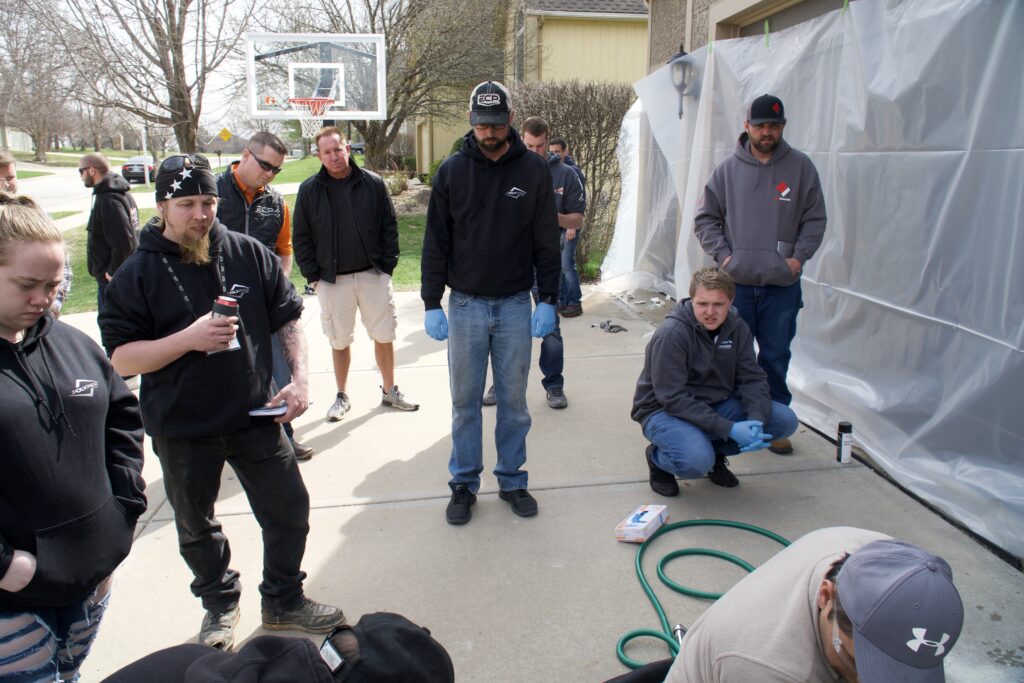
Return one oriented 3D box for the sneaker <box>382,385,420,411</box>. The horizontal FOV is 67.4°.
[{"bbox_3d":[-0.744,0.354,5.048,0.285,0.125,0.105,11,17,39],"label":"sneaker"}]

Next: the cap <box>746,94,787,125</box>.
[{"bbox_3d":[1.176,-1.067,3.549,0.185,0.150,0.270,0,22,0],"label":"cap"}]

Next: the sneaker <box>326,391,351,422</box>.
[{"bbox_3d":[-1.106,0.396,4.899,0.108,0.125,0.285,1,13,2],"label":"sneaker"}]

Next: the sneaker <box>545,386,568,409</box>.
[{"bbox_3d":[0.249,0.316,4.872,0.110,0.120,0.300,-4,15,-15],"label":"sneaker"}]

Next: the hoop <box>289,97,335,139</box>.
[{"bbox_3d":[-2.219,-2.489,8.538,0.490,0.430,0.570,-2,14,-8],"label":"hoop"}]

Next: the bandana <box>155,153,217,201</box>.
[{"bbox_3d":[-0.948,-0.476,2.230,0.175,0.145,0.205,-14,30,-43],"label":"bandana"}]

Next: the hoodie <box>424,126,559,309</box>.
[{"bbox_3d":[-0.091,-0.530,3.257,0.600,0.760,0.330,0,13,-2],"label":"hoodie"}]

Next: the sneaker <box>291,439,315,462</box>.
[{"bbox_3d":[-1.205,0.559,4.222,0.290,0.120,0.108,10,16,35],"label":"sneaker"}]

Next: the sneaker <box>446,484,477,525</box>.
[{"bbox_3d":[-0.219,0.708,3.502,0.110,0.120,0.295,2,13,6],"label":"sneaker"}]

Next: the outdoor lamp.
[{"bbox_3d":[1.435,-2.175,6.425,0.260,0.610,0.220,-1,13,-6],"label":"outdoor lamp"}]

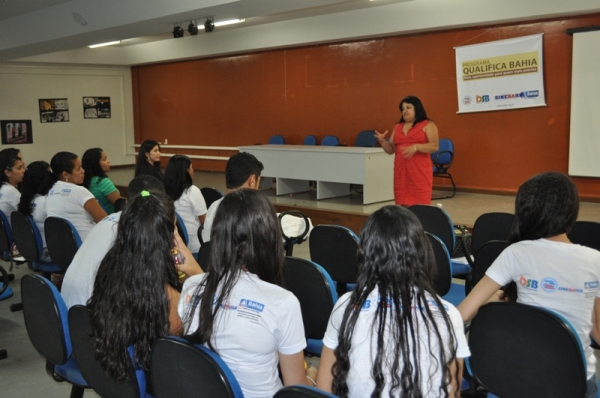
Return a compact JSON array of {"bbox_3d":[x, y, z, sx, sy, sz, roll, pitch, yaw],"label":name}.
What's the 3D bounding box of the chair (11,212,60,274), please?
[{"bbox_3d":[-2.138,0.499,5.604,0.500,0.840,0.560,6,10,42],"label":"chair"}]

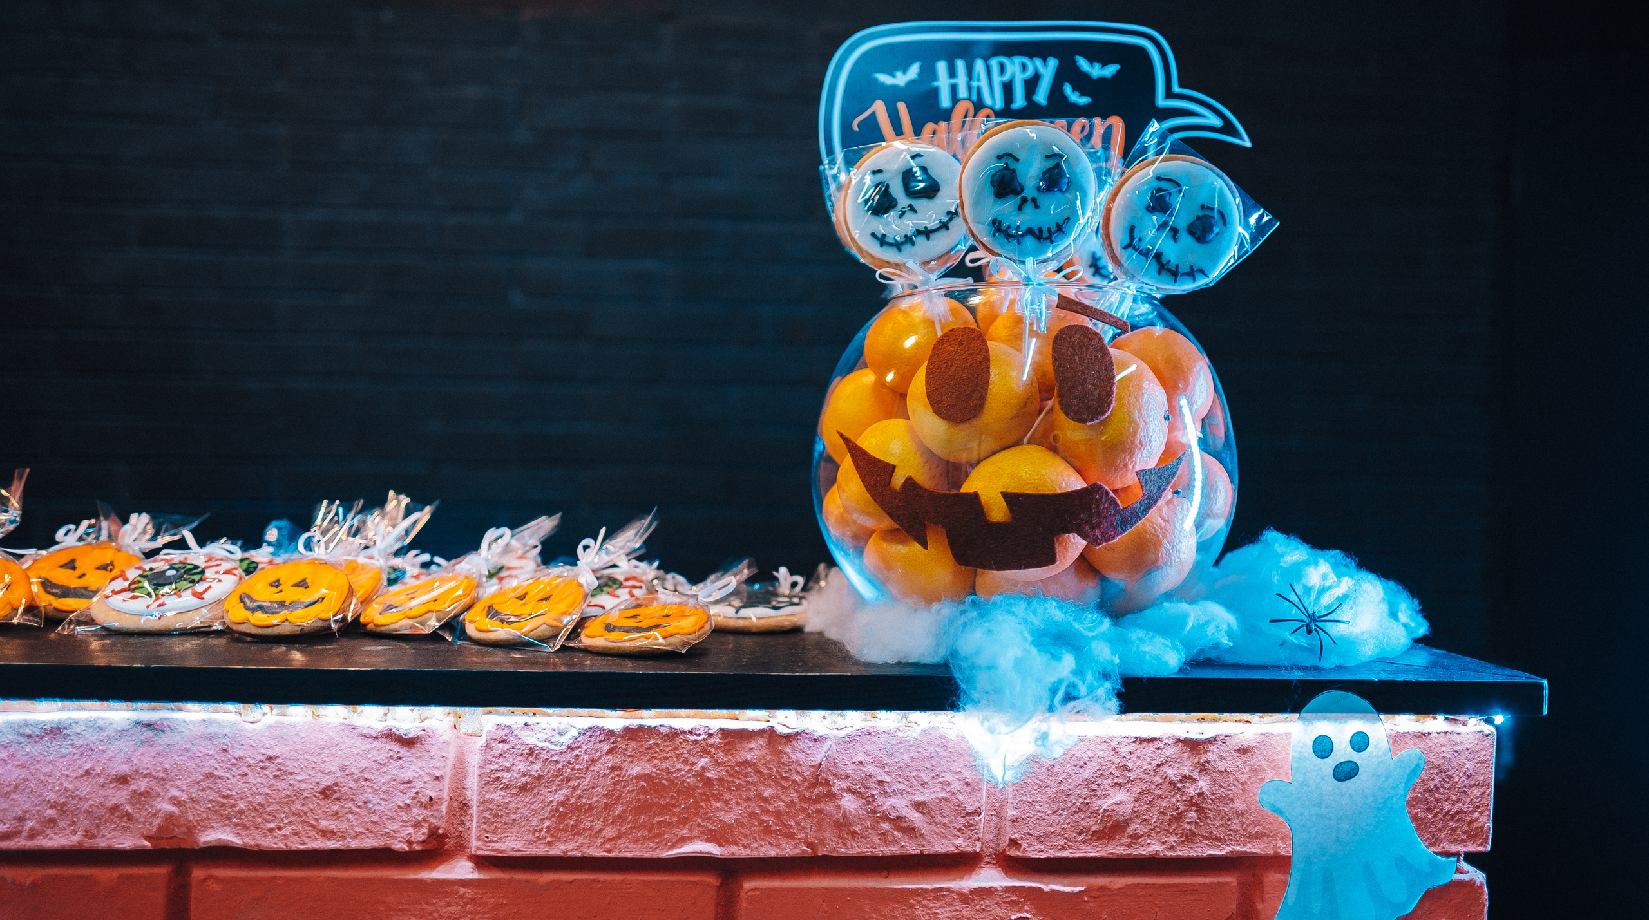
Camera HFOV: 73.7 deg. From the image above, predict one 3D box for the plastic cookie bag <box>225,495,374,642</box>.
[{"bbox_3d":[-0.322,0.064,0.675,0.080,0.074,0.088,1,-1,-6],"label":"plastic cookie bag"}]

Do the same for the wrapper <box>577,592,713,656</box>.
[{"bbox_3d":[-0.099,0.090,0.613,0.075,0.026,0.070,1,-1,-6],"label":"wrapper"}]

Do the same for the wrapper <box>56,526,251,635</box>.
[{"bbox_3d":[-0.415,0.075,0.685,0.100,0.052,0.092,1,-1,-9],"label":"wrapper"}]

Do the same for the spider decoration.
[{"bbox_3d":[0.254,0.085,0.575,0.041,0.042,0.011,6,-35,7],"label":"spider decoration"}]

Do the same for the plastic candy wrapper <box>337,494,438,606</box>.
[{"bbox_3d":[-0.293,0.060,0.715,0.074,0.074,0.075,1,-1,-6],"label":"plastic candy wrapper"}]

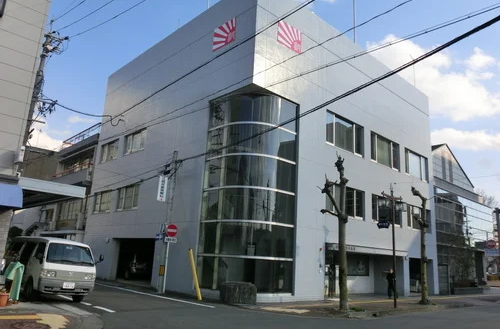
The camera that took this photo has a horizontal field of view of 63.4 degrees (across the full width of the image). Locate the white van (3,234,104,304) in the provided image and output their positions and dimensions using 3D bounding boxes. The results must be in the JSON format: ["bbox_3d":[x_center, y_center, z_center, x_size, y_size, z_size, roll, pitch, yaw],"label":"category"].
[{"bbox_3d":[-6.840,3.556,13.761,1.740,1.920,4.300,17,-19,-41],"label":"white van"}]

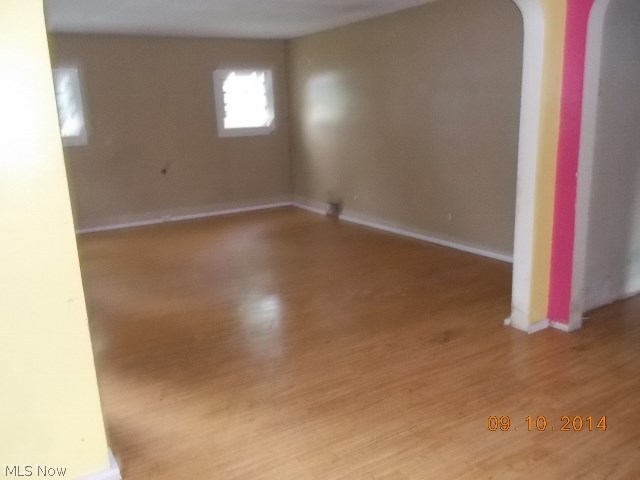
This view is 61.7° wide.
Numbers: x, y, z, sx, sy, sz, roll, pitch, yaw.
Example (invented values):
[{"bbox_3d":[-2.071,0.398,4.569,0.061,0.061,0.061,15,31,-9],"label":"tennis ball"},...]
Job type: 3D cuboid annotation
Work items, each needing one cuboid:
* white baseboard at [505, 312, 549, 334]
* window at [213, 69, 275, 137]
[{"bbox_3d":[1.335,0.529,3.448,0.207,0.056,0.177,-10,15,-30],"label":"white baseboard"},{"bbox_3d":[-1.074,-1.976,7.757,0.905,0.920,0.101,-10,15,-30],"label":"window"}]

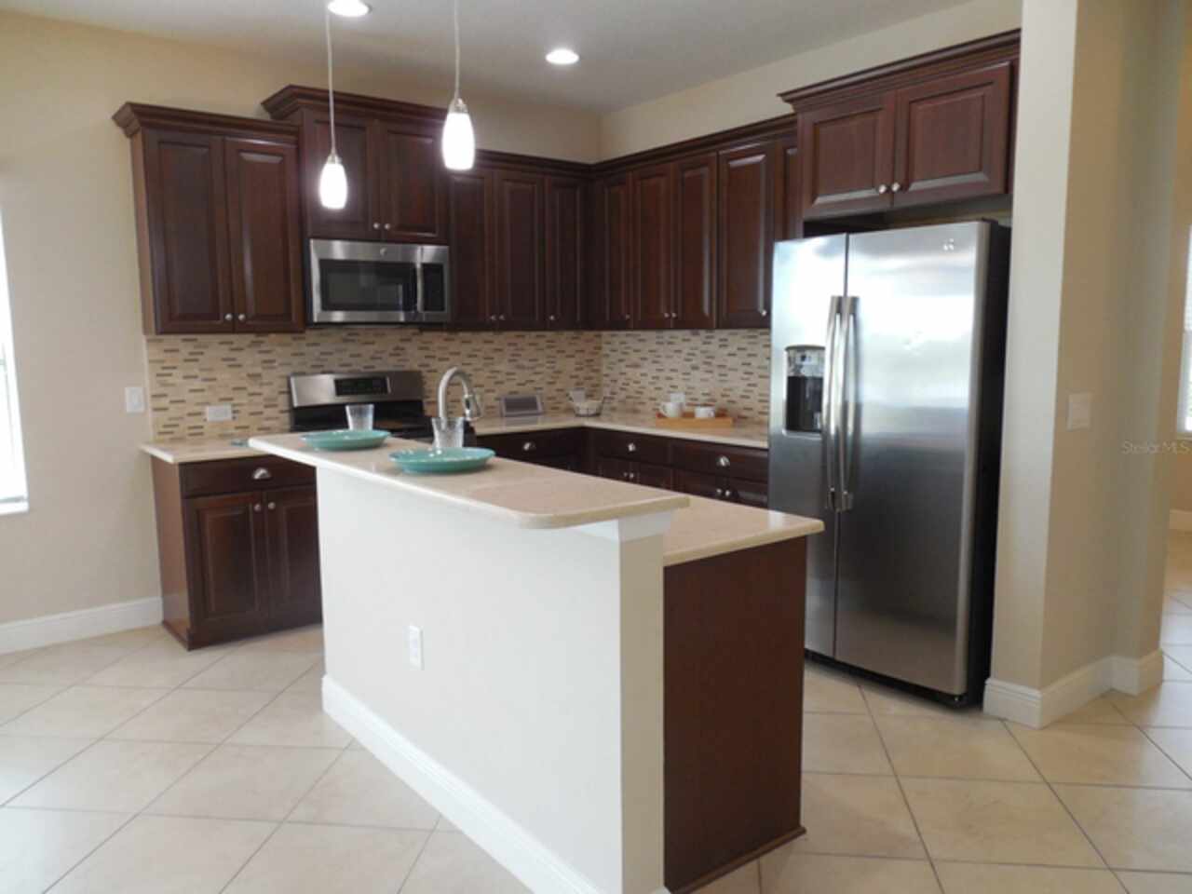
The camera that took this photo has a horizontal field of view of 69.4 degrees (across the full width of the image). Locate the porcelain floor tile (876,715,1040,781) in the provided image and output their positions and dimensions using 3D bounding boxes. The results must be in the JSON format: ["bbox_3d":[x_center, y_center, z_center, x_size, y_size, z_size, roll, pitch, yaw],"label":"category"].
[{"bbox_3d":[1.219,1.029,2.948,0.457,0.010,0.457,0,8,7],"label":"porcelain floor tile"}]

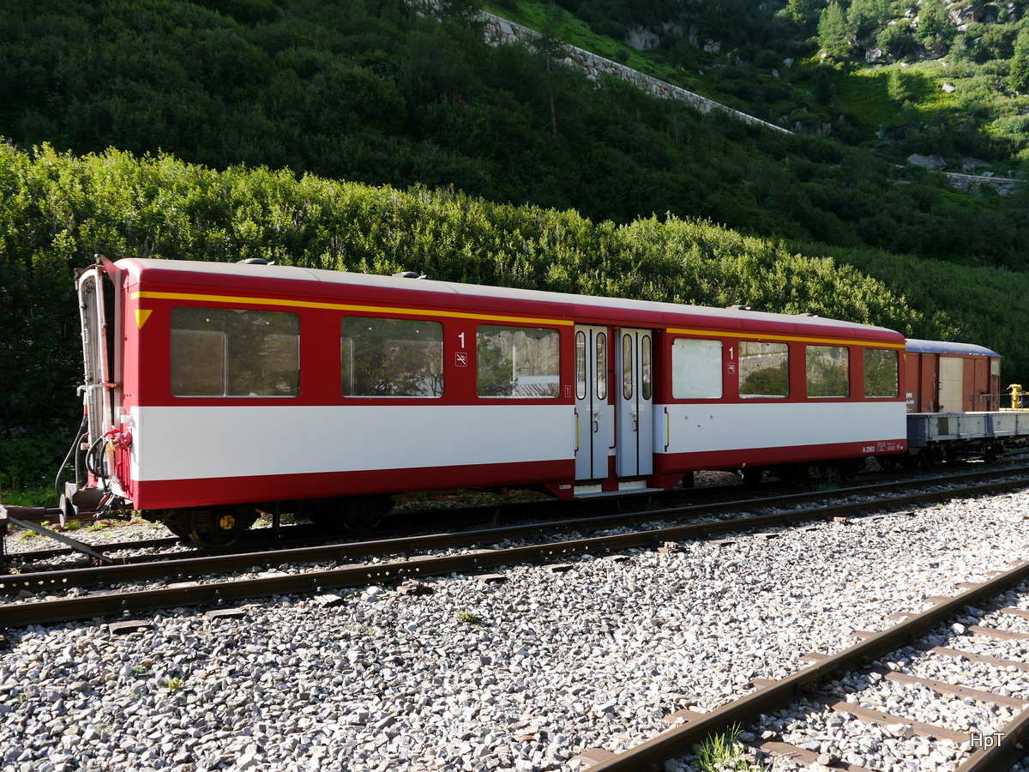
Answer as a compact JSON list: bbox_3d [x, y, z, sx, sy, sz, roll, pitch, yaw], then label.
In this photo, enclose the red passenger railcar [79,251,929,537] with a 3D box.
[{"bbox_3d":[1.400,0.240,15.150,16.200,3.520,2.680,1,-1,-38],"label":"red passenger railcar"}]

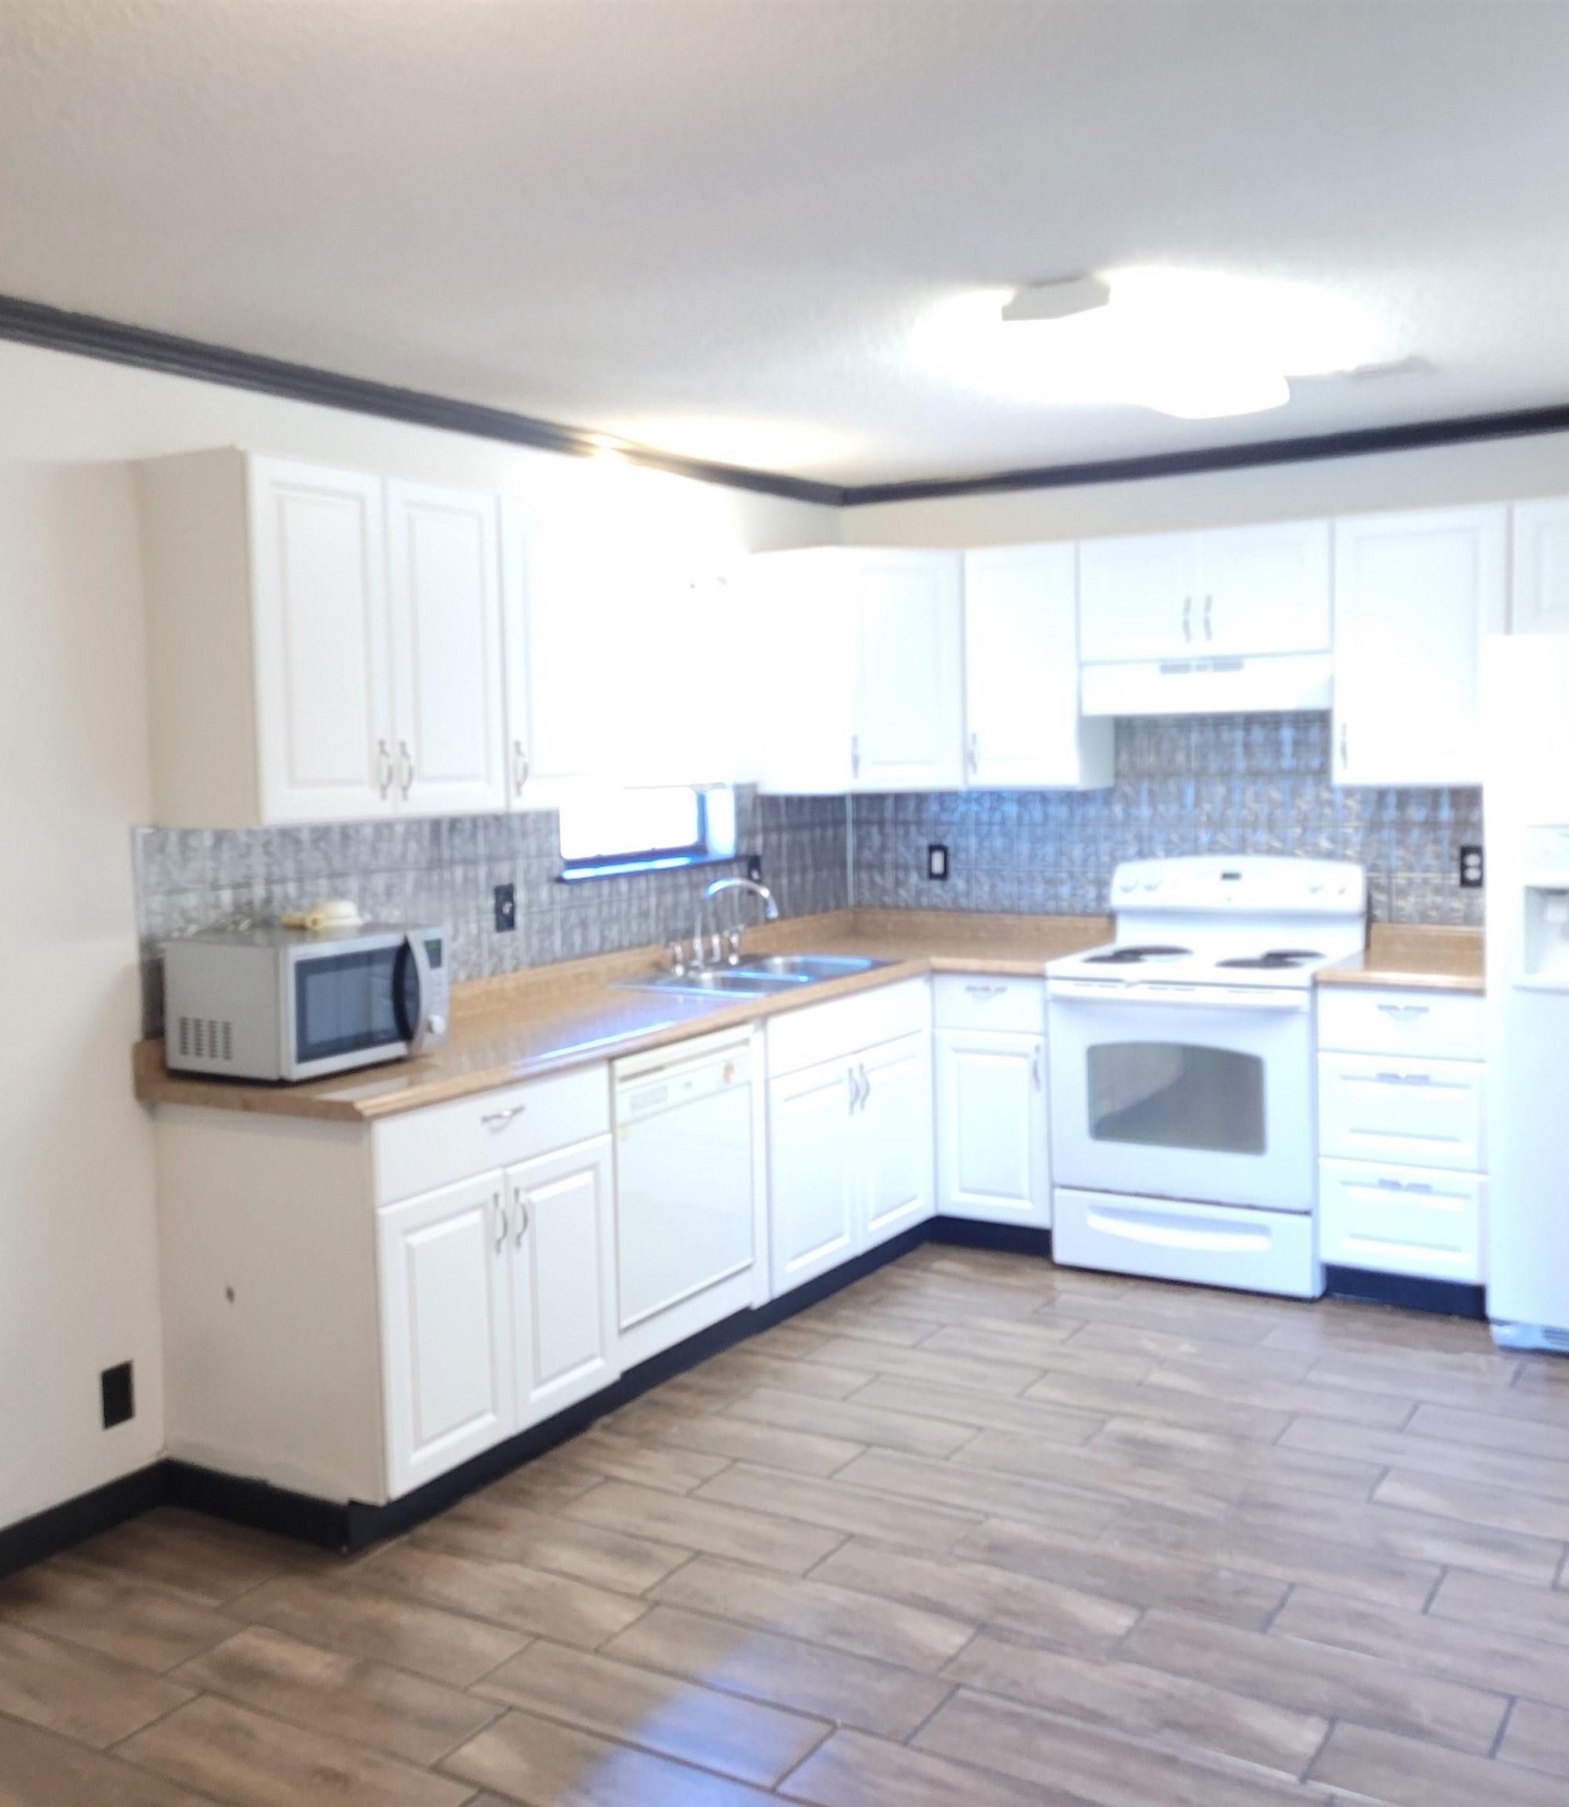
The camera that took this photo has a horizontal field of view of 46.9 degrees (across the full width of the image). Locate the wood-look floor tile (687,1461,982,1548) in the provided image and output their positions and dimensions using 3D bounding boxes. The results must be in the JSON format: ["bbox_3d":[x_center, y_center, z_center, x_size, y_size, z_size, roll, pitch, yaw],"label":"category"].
[{"bbox_3d":[0.108,1.266,3.784,0.616,0.010,0.203,2,6,32],"label":"wood-look floor tile"}]

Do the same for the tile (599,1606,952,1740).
[{"bbox_3d":[-0.019,1.290,3.037,0.600,0.010,0.200,1,6,31],"label":"tile"}]

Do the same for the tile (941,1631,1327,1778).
[{"bbox_3d":[0.560,1.293,2.936,0.605,0.010,0.198,2,6,32],"label":"tile"}]

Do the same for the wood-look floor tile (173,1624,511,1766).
[{"bbox_3d":[-0.751,1.326,3.036,0.607,0.010,0.203,1,5,31],"label":"wood-look floor tile"}]

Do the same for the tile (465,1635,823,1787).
[{"bbox_3d":[-0.222,1.315,2.946,0.605,0.010,0.198,2,6,32],"label":"tile"}]

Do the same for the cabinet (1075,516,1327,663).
[{"bbox_3d":[1.280,-0.897,5.322,0.750,0.357,0.320,1,6,31],"label":"cabinet"}]

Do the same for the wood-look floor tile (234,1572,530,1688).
[{"bbox_3d":[-0.738,1.306,3.266,0.605,0.010,0.202,1,5,31],"label":"wood-look floor tile"}]

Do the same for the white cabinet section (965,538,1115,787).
[{"bbox_3d":[0.810,-0.738,5.723,0.376,0.741,0.311,1,5,31],"label":"white cabinet section"}]

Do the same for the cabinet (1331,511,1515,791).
[{"bbox_3d":[1.823,-0.717,5.100,0.461,0.737,0.324,1,5,31],"label":"cabinet"}]

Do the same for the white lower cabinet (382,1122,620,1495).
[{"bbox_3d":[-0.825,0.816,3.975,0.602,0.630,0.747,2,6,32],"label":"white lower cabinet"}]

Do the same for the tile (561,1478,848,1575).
[{"bbox_3d":[-0.171,1.246,3.607,0.600,0.010,0.200,1,6,31],"label":"tile"}]

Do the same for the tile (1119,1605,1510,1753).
[{"bbox_3d":[0.861,1.272,2.978,0.600,0.010,0.200,1,6,31],"label":"tile"}]

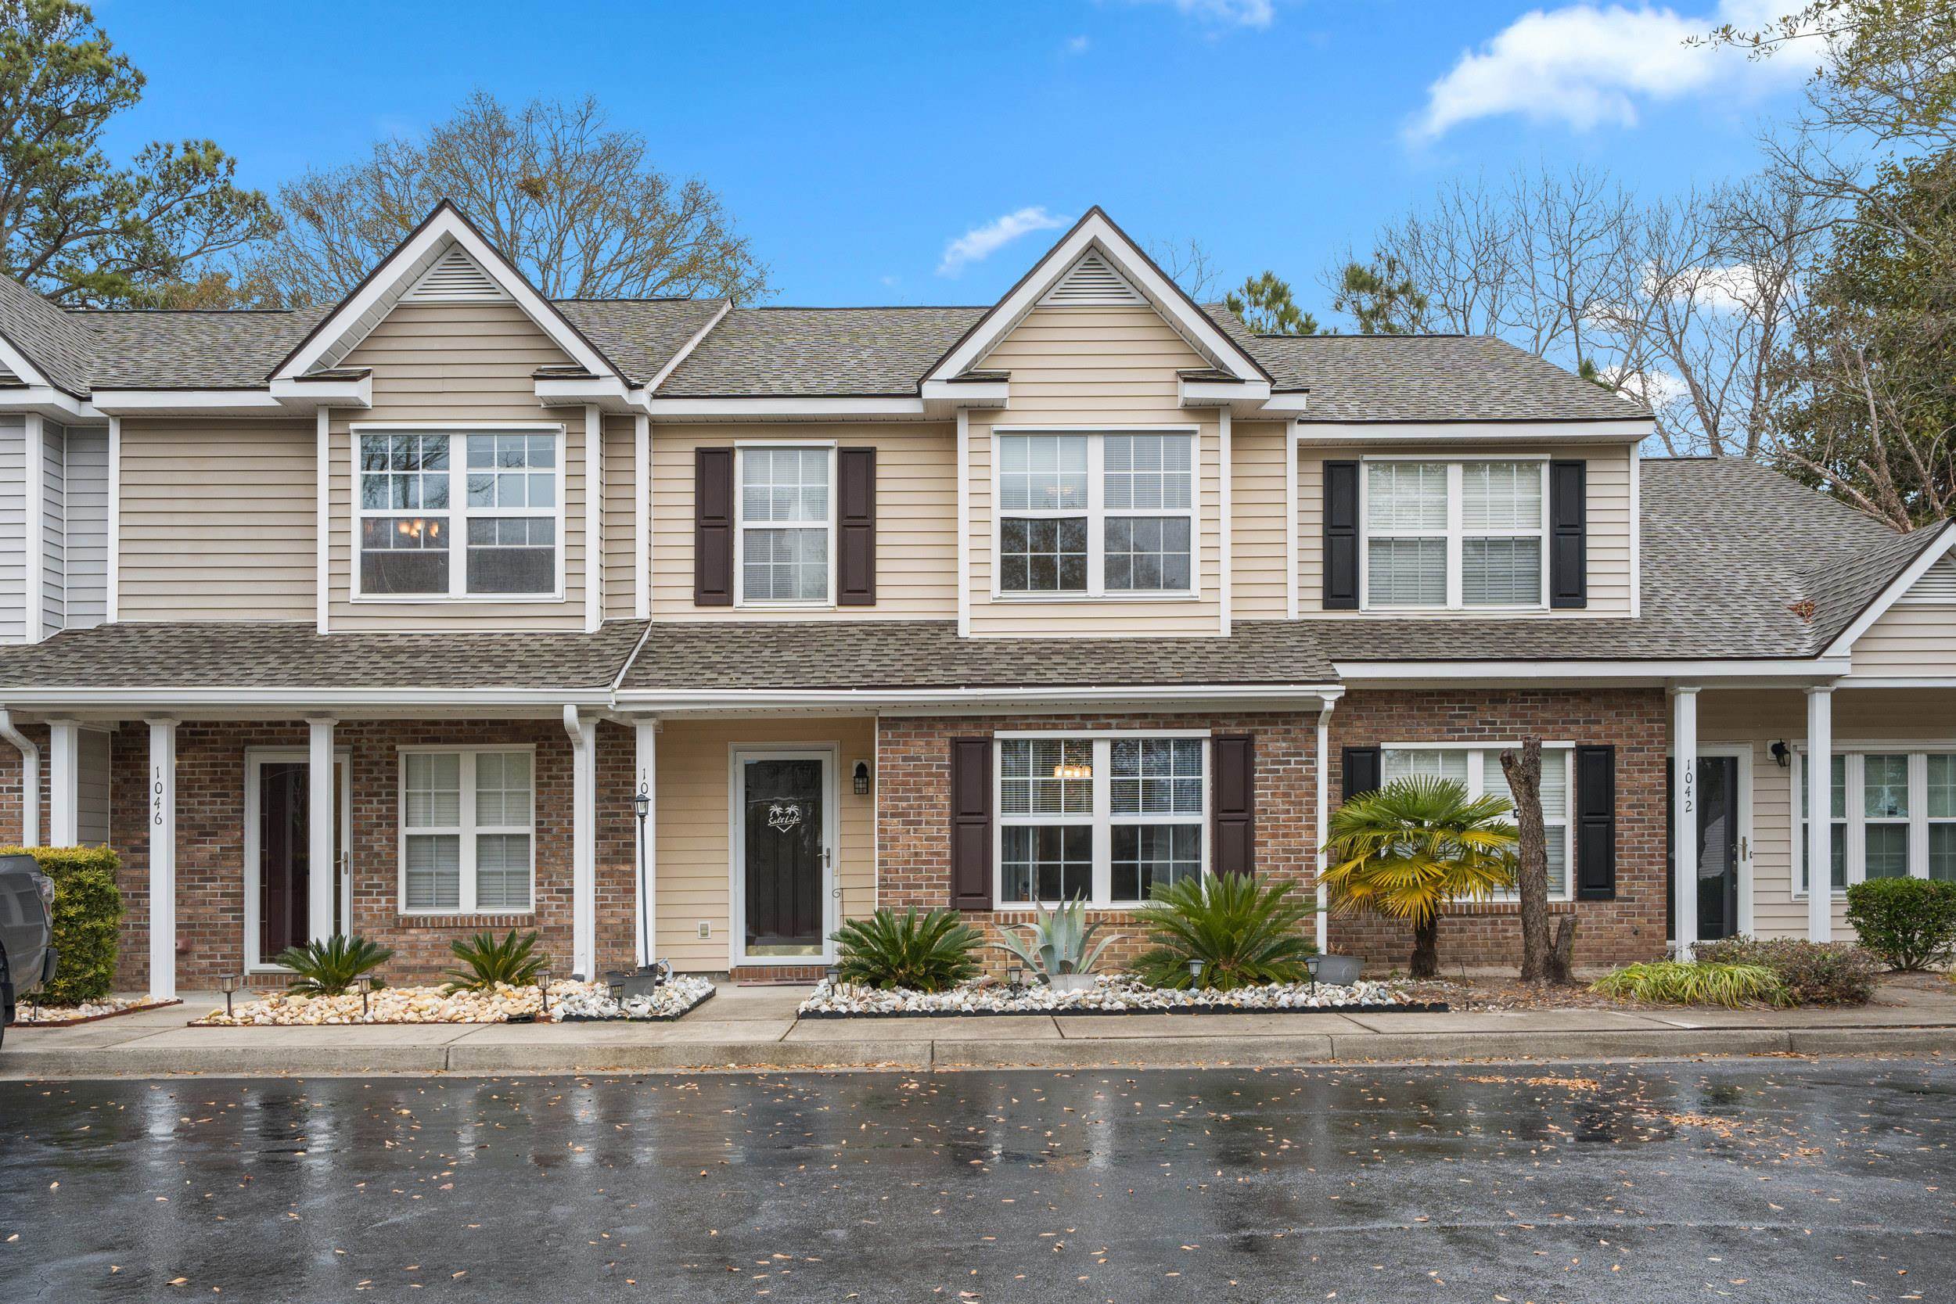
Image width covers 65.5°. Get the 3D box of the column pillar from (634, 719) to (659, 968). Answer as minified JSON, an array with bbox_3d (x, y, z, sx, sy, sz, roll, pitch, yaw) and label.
[{"bbox_3d":[-2.897,1.713,13.280,0.200,2.220,0.190,0,-1,-2],"label":"column pillar"}]

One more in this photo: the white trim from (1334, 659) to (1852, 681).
[{"bbox_3d":[5.485,0.166,13.800,4.870,0.150,0.070,0,-2,0],"label":"white trim"}]

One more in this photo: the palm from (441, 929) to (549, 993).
[{"bbox_3d":[-4.117,2.639,12.950,0.880,0.560,0.820,0,-2,0],"label":"palm"}]

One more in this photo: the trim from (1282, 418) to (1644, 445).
[{"bbox_3d":[4.830,-2.163,14.860,3.550,0.160,0.070,0,-2,0],"label":"trim"}]

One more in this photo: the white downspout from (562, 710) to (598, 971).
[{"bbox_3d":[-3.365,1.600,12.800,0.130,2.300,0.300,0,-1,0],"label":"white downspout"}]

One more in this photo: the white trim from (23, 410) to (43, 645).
[{"bbox_3d":[-8.566,-1.130,13.810,0.120,2.090,0.100,0,-2,0],"label":"white trim"}]

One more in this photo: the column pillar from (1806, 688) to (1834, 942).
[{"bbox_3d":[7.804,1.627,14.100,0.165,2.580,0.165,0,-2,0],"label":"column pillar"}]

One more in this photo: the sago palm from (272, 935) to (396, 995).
[{"bbox_3d":[-5.341,2.599,12.600,1.000,0.510,0.900,0,-1,-2],"label":"sago palm"}]

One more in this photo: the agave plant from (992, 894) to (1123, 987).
[{"bbox_3d":[0.663,2.409,12.700,1.070,0.780,0.950,0,-1,-2],"label":"agave plant"}]

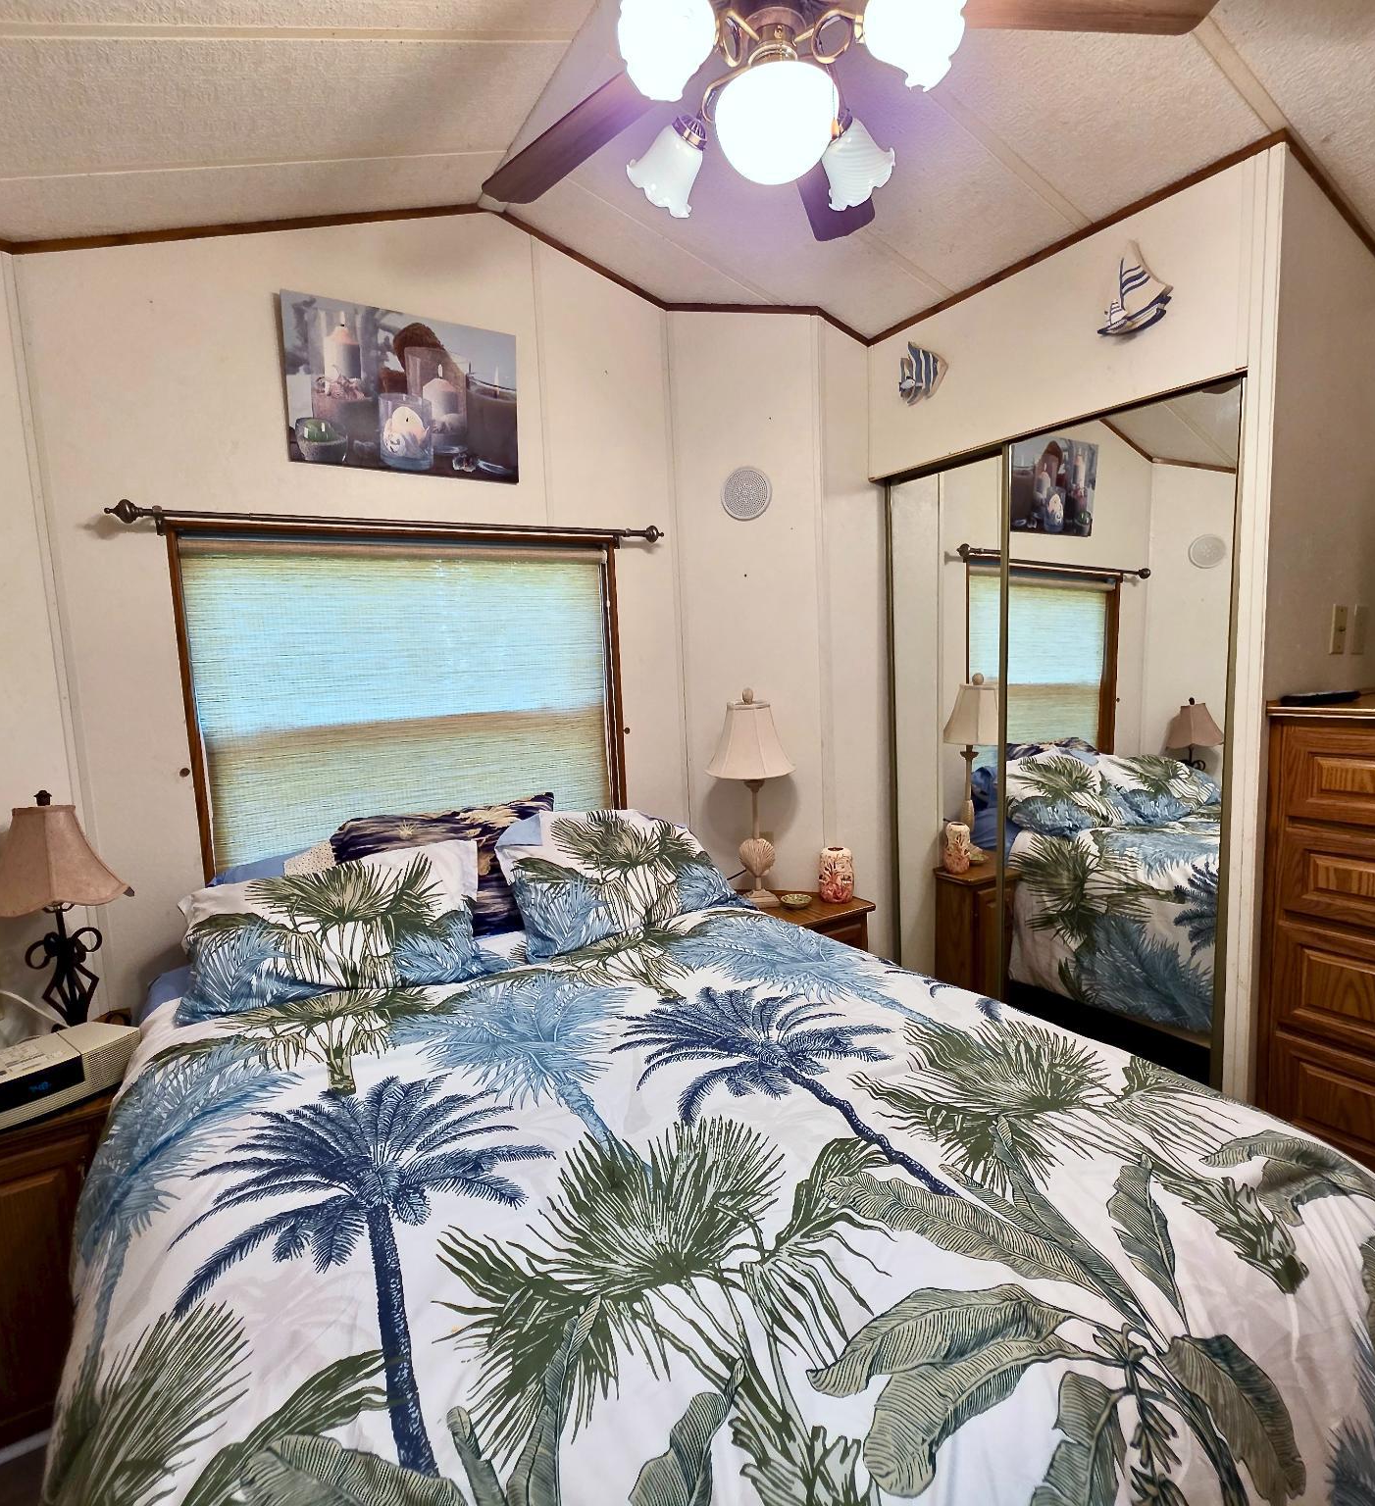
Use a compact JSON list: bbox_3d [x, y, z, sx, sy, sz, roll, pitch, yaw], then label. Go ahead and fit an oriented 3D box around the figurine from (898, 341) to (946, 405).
[{"bbox_3d":[0.739,-1.208,2.379,0.032,0.188,0.180,-6,7,-31],"label":"figurine"}]

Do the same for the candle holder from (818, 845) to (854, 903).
[{"bbox_3d":[0.510,0.418,2.580,0.117,0.176,0.100,-1,6,11],"label":"candle holder"}]

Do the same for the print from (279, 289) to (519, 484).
[{"bbox_3d":[-0.791,-1.014,2.142,0.620,0.430,0.027,-6,10,-31],"label":"print"}]

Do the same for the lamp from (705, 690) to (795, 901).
[{"bbox_3d":[0.228,0.151,2.558,0.305,0.735,0.305,-1,6,13],"label":"lamp"}]

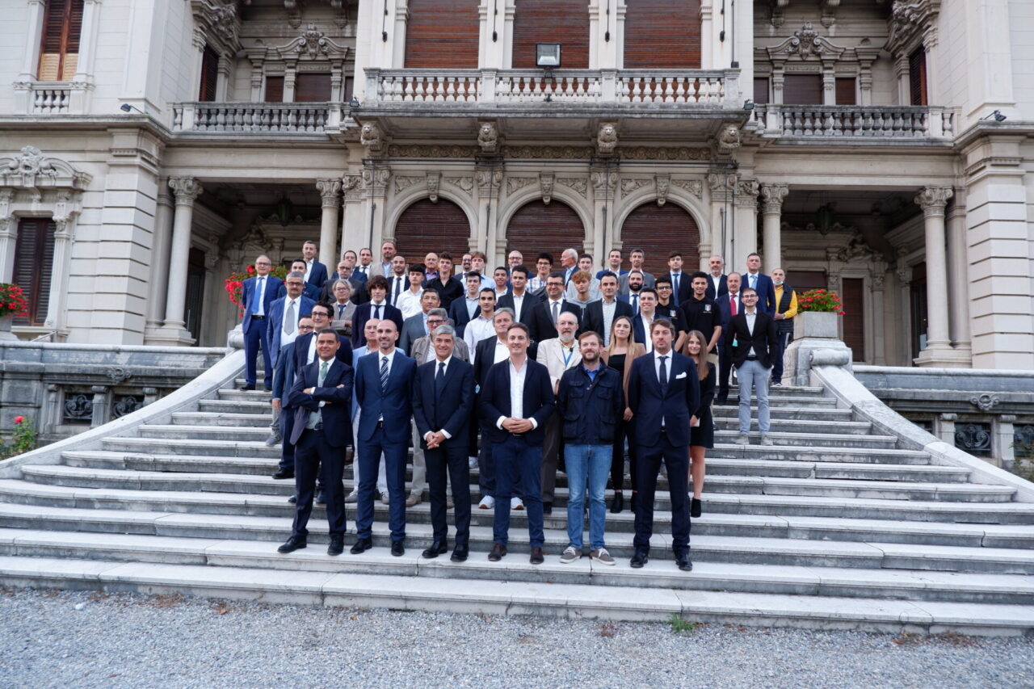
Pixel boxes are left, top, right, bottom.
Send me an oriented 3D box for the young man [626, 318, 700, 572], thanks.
[{"bbox_3d":[1.110,0.732,5.028,0.570,1.861,0.340,1,-6,9],"label":"young man"}]

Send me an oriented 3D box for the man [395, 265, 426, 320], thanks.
[{"bbox_3d":[-1.221,-0.050,7.704,0.500,1.781,0.330,2,-6,-3],"label":"man"}]

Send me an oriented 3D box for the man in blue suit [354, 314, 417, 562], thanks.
[{"bbox_3d":[-1.043,0.701,5.275,0.510,1.825,0.370,2,-6,-1],"label":"man in blue suit"}]

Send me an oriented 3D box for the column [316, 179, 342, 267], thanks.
[{"bbox_3d":[-5.023,-2.063,17.243,0.640,4.461,0.640,2,-6,3],"label":"column"}]

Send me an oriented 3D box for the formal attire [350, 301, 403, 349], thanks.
[{"bbox_3d":[-1.482,0.270,7.026,0.530,1.504,0.300,3,-6,-9],"label":"formal attire"}]

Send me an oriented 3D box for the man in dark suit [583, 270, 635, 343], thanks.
[{"bbox_3d":[0.979,0.127,7.185,0.530,1.820,0.330,1,-6,5],"label":"man in dark suit"}]

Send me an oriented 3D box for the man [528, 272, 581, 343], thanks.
[{"bbox_3d":[0.400,0.121,7.125,0.550,1.825,0.360,2,-6,3],"label":"man"}]

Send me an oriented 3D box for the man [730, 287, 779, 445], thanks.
[{"bbox_3d":[2.547,0.228,7.082,0.510,1.692,0.330,0,-6,14],"label":"man"}]

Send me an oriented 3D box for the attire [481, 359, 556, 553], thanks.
[{"bbox_3d":[0.000,0.821,5.072,0.560,1.435,0.330,2,-6,2],"label":"attire"}]

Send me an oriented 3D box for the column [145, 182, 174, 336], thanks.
[{"bbox_3d":[-9.494,-2.209,17.515,0.470,4.238,0.470,2,-6,3],"label":"column"}]

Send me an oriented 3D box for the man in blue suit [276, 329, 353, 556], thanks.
[{"bbox_3d":[-1.556,0.732,5.149,0.550,1.712,0.360,3,-6,-8],"label":"man in blue suit"}]

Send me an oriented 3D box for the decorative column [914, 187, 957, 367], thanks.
[{"bbox_3d":[11.219,-1.837,17.765,0.780,4.872,0.780,2,-6,3],"label":"decorative column"}]

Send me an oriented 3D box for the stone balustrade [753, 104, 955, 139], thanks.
[{"bbox_3d":[8.579,-5.664,16.760,4.950,0.888,0.300,2,-6,3],"label":"stone balustrade"}]

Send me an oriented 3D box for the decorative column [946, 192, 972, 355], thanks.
[{"bbox_3d":[10.879,-1.631,16.284,0.470,4.238,0.470,2,-6,3],"label":"decorative column"}]

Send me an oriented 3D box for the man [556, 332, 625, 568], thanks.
[{"bbox_3d":[0.558,0.771,5.045,0.530,1.751,0.340,1,-6,5],"label":"man"}]

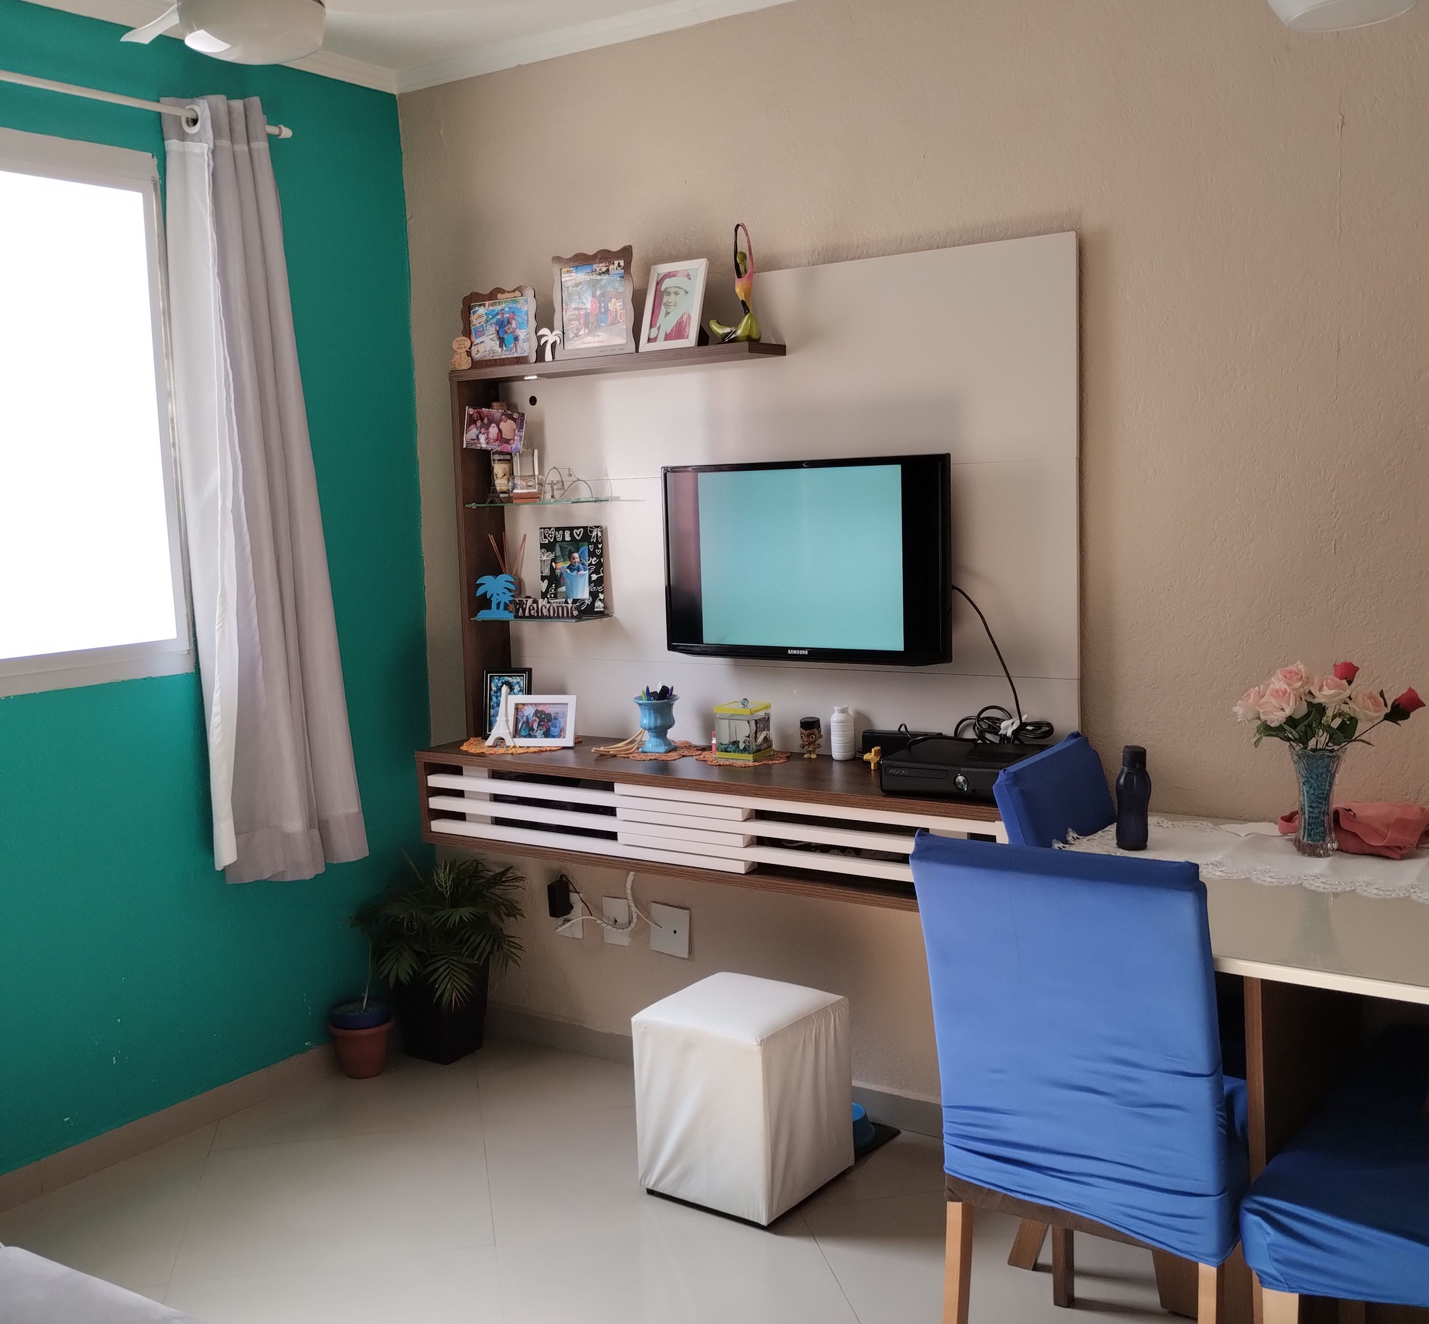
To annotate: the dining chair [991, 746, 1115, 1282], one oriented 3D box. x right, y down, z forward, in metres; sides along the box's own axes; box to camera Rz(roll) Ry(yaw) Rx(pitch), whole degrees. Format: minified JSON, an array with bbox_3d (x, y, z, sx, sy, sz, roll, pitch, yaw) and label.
[{"bbox_3d":[0.831,0.641,2.817,0.510,0.950,0.430,2,8,34],"label":"dining chair"}]

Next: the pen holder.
[{"bbox_3d":[-0.136,0.144,3.592,0.105,0.122,0.105,-2,6,0],"label":"pen holder"}]

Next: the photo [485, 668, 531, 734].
[{"bbox_3d":[-0.513,0.105,3.837,0.120,0.173,0.022,0,-3,14],"label":"photo"}]

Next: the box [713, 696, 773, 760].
[{"bbox_3d":[0.067,0.145,3.467,0.107,0.135,0.110,2,8,34],"label":"box"}]

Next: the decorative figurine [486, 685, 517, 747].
[{"bbox_3d":[-0.517,0.130,3.714,0.074,0.148,0.020,2,8,34],"label":"decorative figurine"}]

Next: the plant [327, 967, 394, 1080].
[{"bbox_3d":[-0.895,0.903,3.897,0.160,0.282,0.160,-2,6,0],"label":"plant"}]

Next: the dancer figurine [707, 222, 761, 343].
[{"bbox_3d":[0.046,-0.814,3.341,0.120,0.255,0.070,1,7,26],"label":"dancer figurine"}]

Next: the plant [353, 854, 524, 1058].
[{"bbox_3d":[-0.697,0.777,3.946,0.380,0.505,0.360,3,8,34],"label":"plant"}]

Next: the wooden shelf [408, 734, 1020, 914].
[{"bbox_3d":[0.029,0.333,3.406,1.530,0.220,0.360,3,8,34],"label":"wooden shelf"}]

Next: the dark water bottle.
[{"bbox_3d":[0.761,0.244,2.789,0.065,0.188,0.065,2,8,34],"label":"dark water bottle"}]

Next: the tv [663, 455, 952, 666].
[{"bbox_3d":[0.206,-0.224,3.359,0.713,0.423,0.070,2,8,34],"label":"tv"}]

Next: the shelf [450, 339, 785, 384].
[{"bbox_3d":[-0.243,-0.689,3.572,0.866,0.023,0.152,2,8,34],"label":"shelf"}]

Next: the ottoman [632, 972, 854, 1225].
[{"bbox_3d":[0.063,0.903,3.218,0.322,0.377,0.332,3,8,35],"label":"ottoman"}]

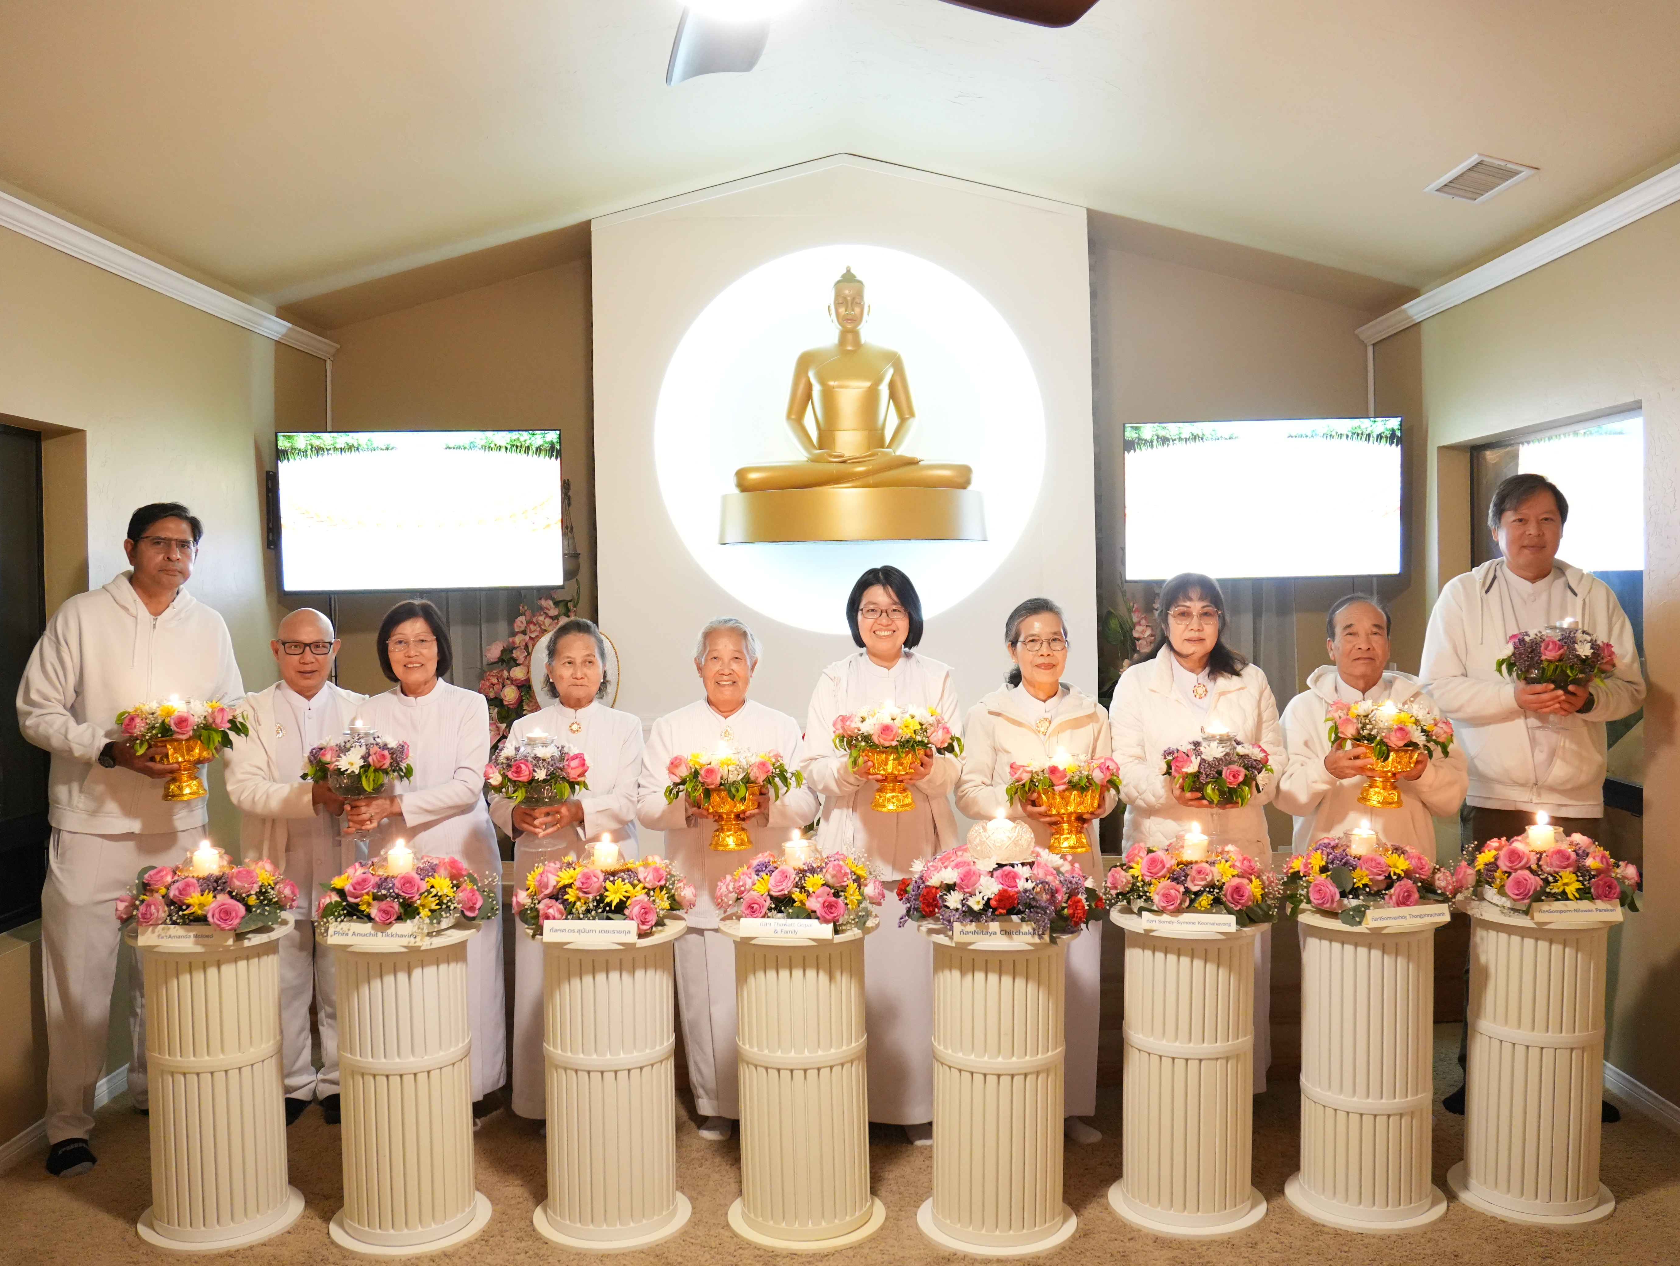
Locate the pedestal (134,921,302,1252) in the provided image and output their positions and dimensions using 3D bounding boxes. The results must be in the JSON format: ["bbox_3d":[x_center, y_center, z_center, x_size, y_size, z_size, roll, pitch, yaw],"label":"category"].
[{"bbox_3d":[-1.471,1.036,3.120,0.371,0.692,0.371,-1,2,0],"label":"pedestal"}]

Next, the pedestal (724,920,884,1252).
[{"bbox_3d":[-0.087,1.062,3.231,0.382,0.726,0.382,-1,3,2],"label":"pedestal"}]

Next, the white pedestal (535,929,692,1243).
[{"bbox_3d":[-0.539,1.026,3.100,0.371,0.692,0.371,-1,2,0],"label":"white pedestal"}]

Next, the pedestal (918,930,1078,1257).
[{"bbox_3d":[0.379,1.058,3.195,0.382,0.726,0.382,-1,3,2],"label":"pedestal"}]

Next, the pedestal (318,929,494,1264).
[{"bbox_3d":[-1.061,1.074,3.237,0.382,0.726,0.382,-1,3,2],"label":"pedestal"}]

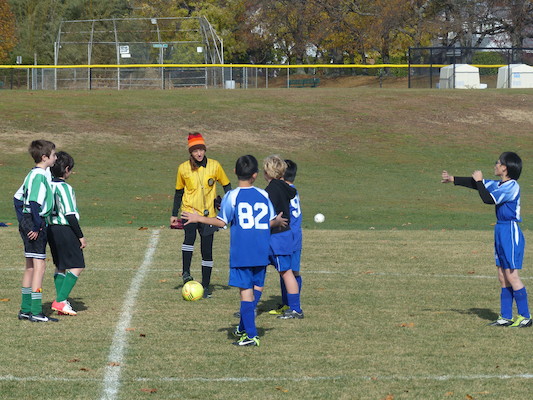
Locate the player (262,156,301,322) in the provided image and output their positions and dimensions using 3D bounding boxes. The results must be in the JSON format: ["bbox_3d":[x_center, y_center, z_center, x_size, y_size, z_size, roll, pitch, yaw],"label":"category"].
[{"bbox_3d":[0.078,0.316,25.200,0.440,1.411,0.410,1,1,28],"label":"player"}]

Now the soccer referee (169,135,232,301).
[{"bbox_3d":[-0.658,0.151,29.000,0.580,1.641,0.420,0,1,-12],"label":"soccer referee"}]

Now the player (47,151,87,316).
[{"bbox_3d":[-1.764,0.295,25.800,0.380,1.449,0.420,0,1,-40],"label":"player"}]

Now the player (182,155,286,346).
[{"bbox_3d":[-0.241,0.375,21.900,0.760,1.423,0.500,0,1,-12],"label":"player"}]

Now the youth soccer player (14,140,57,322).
[{"bbox_3d":[-1.984,0.261,25.000,0.350,1.549,0.420,0,1,-30],"label":"youth soccer player"}]

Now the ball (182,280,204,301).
[{"bbox_3d":[-0.709,0.882,28.200,0.210,0.210,0.210,0,1,0],"label":"ball"}]

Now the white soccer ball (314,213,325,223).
[{"bbox_3d":[1.092,0.371,60.000,0.217,0.217,0.217,0,1,0],"label":"white soccer ball"}]

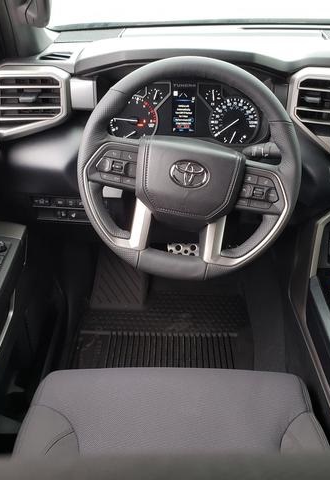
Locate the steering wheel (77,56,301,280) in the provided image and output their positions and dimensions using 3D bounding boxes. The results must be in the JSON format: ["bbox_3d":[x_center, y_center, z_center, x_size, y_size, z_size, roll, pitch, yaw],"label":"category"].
[{"bbox_3d":[0.044,-0.127,0.855,0.387,0.382,0.105,10,3,-2],"label":"steering wheel"}]

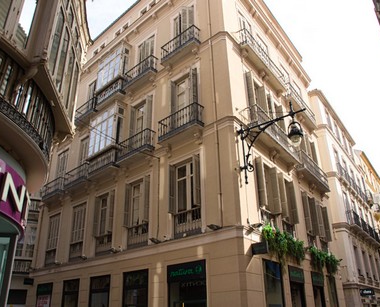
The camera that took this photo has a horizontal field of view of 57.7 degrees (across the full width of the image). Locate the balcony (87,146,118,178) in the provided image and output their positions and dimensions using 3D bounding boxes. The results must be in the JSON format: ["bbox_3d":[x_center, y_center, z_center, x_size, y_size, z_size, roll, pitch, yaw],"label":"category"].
[{"bbox_3d":[-4.777,0.552,18.966,2.430,1.200,0.530,-22,-32,38],"label":"balcony"}]

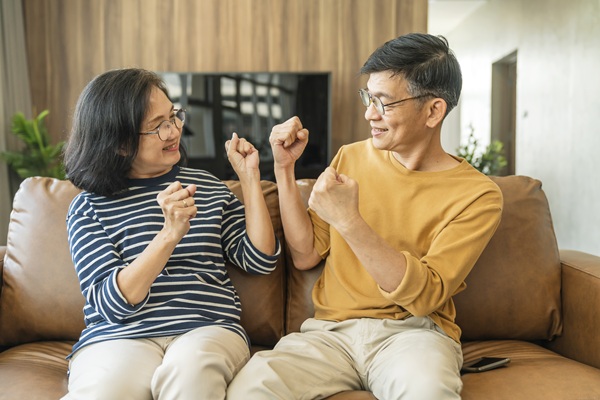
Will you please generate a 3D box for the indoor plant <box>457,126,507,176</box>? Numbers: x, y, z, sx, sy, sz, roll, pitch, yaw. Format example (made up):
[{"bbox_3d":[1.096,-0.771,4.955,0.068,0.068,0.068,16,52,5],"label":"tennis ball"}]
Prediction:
[{"bbox_3d":[1.232,-0.232,4.600,0.360,0.530,0.360,0,3,0],"label":"indoor plant"}]

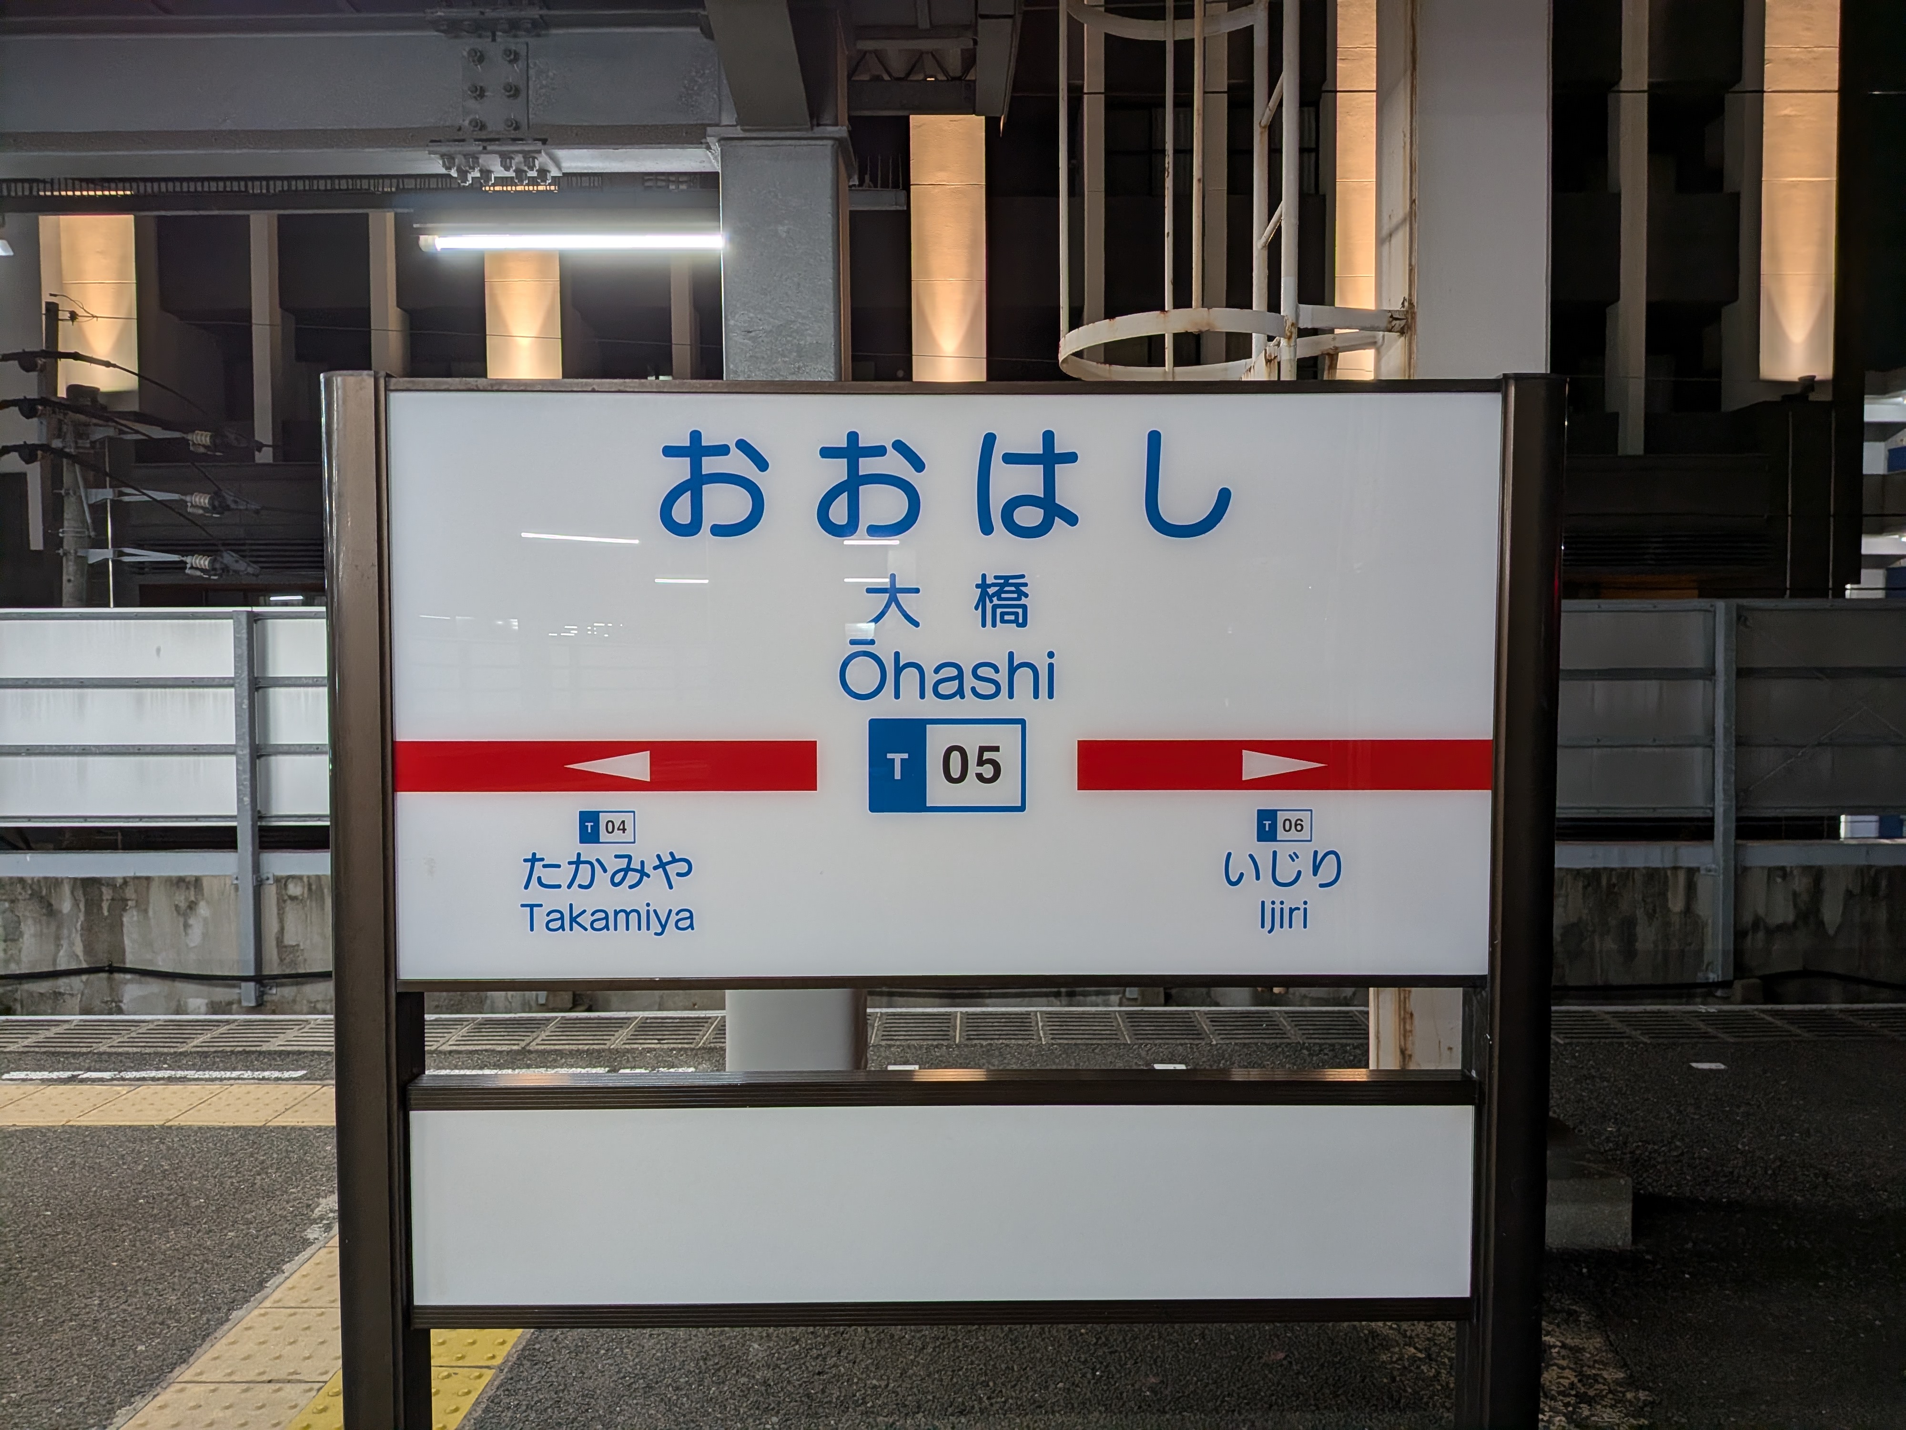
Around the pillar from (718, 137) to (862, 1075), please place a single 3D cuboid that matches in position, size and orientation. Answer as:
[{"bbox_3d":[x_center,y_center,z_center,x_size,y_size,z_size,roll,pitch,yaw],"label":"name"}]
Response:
[{"bbox_3d":[-0.415,-0.106,3.493,0.330,2.690,0.330,0,2,1],"label":"pillar"}]

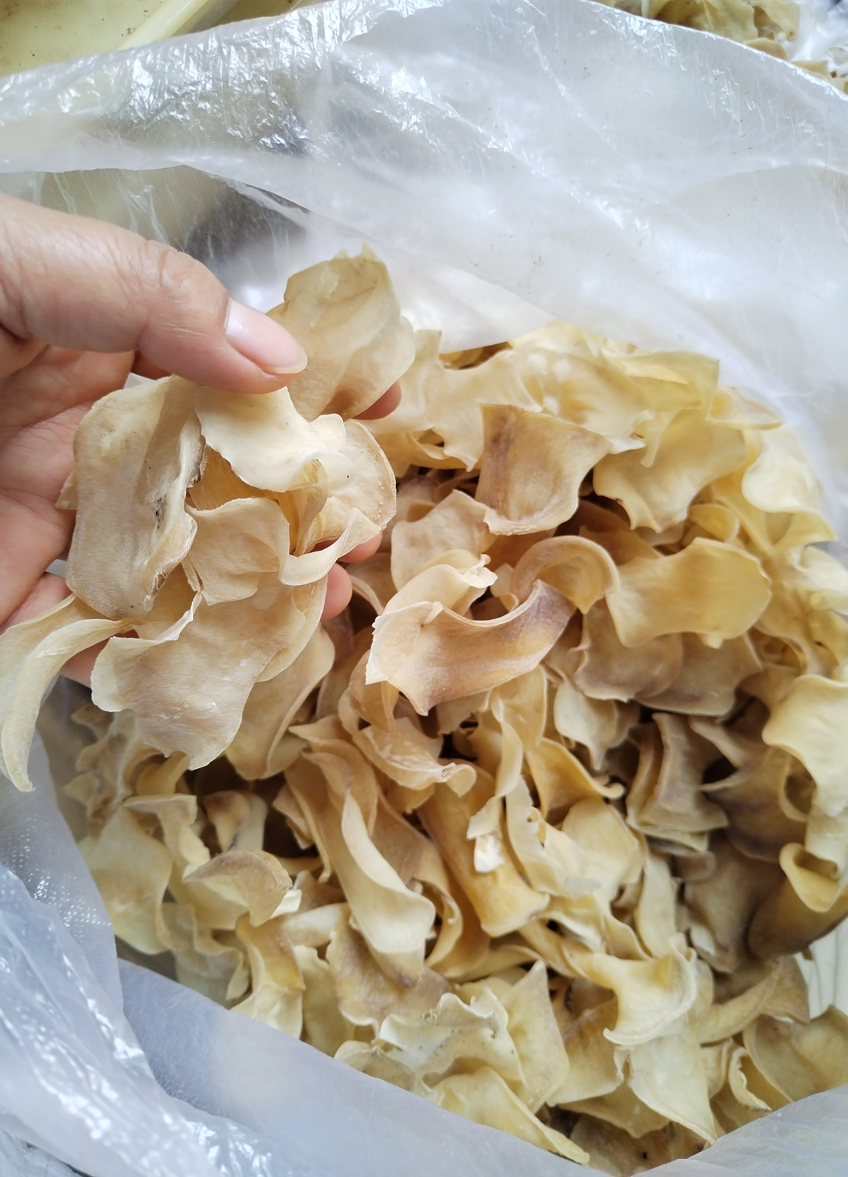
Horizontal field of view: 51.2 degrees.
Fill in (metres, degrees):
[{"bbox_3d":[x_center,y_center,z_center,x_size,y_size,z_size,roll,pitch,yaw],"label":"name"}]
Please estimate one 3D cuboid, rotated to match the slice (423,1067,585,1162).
[{"bbox_3d":[0.025,0.166,0.275,0.047,0.015,0.029,28,76,18],"label":"slice"}]

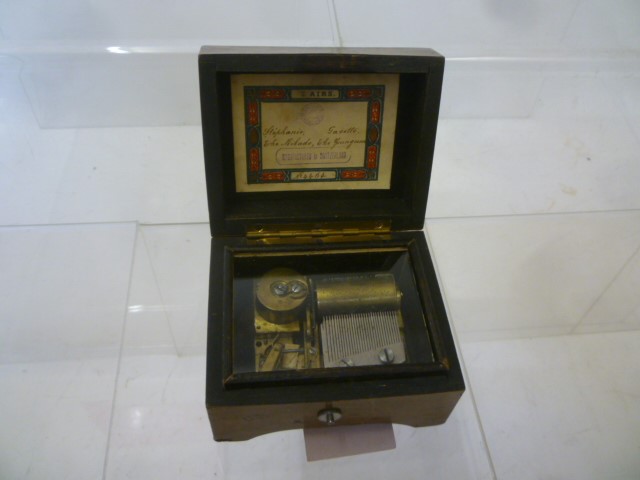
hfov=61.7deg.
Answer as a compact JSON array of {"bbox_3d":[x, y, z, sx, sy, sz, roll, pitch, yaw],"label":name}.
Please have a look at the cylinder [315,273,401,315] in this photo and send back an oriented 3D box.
[{"bbox_3d":[0.020,0.031,0.294,0.043,0.021,0.021,-2,52,-7],"label":"cylinder"}]

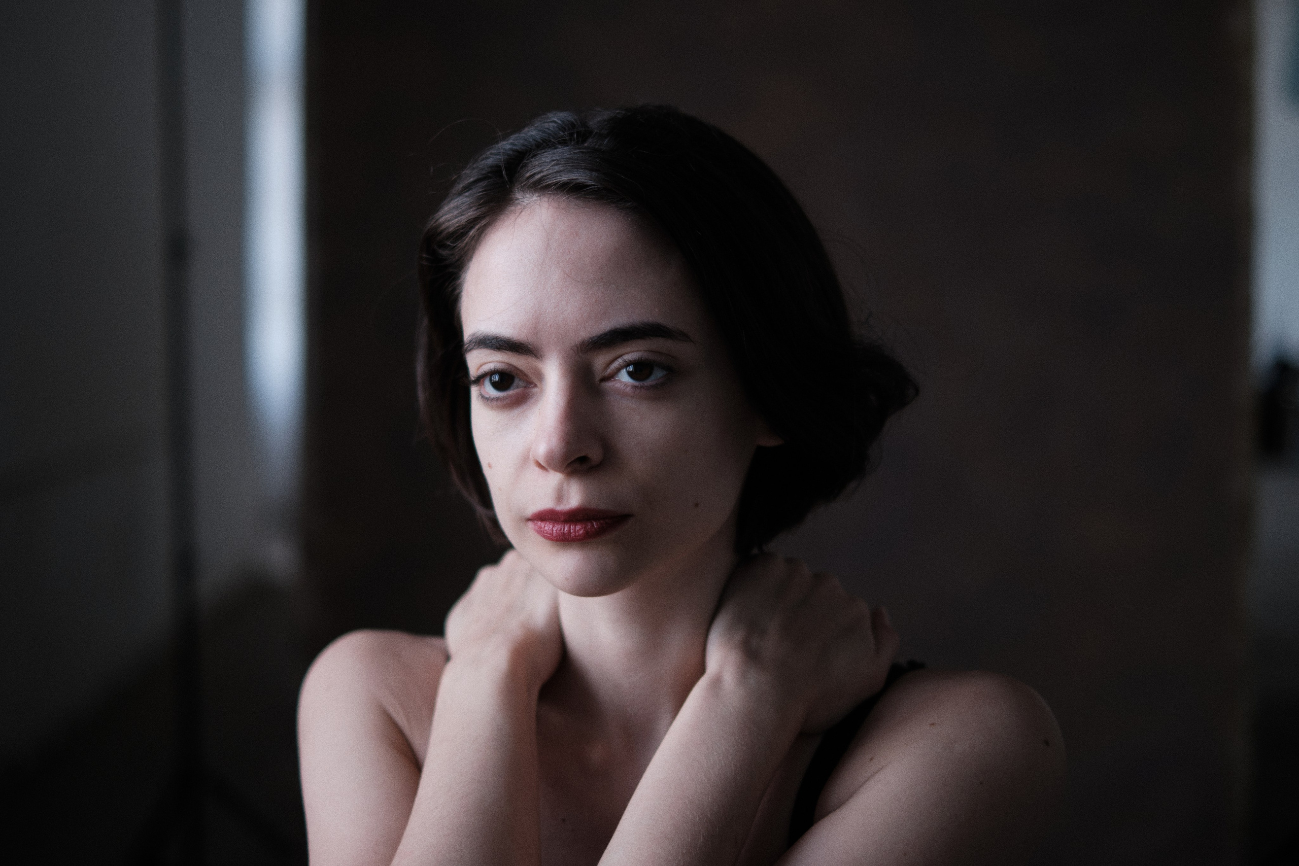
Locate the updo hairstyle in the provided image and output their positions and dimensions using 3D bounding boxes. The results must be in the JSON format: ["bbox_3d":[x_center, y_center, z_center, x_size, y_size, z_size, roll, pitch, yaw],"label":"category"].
[{"bbox_3d":[0.013,-0.050,0.920,0.200,0.220,0.225,0,4,25],"label":"updo hairstyle"}]

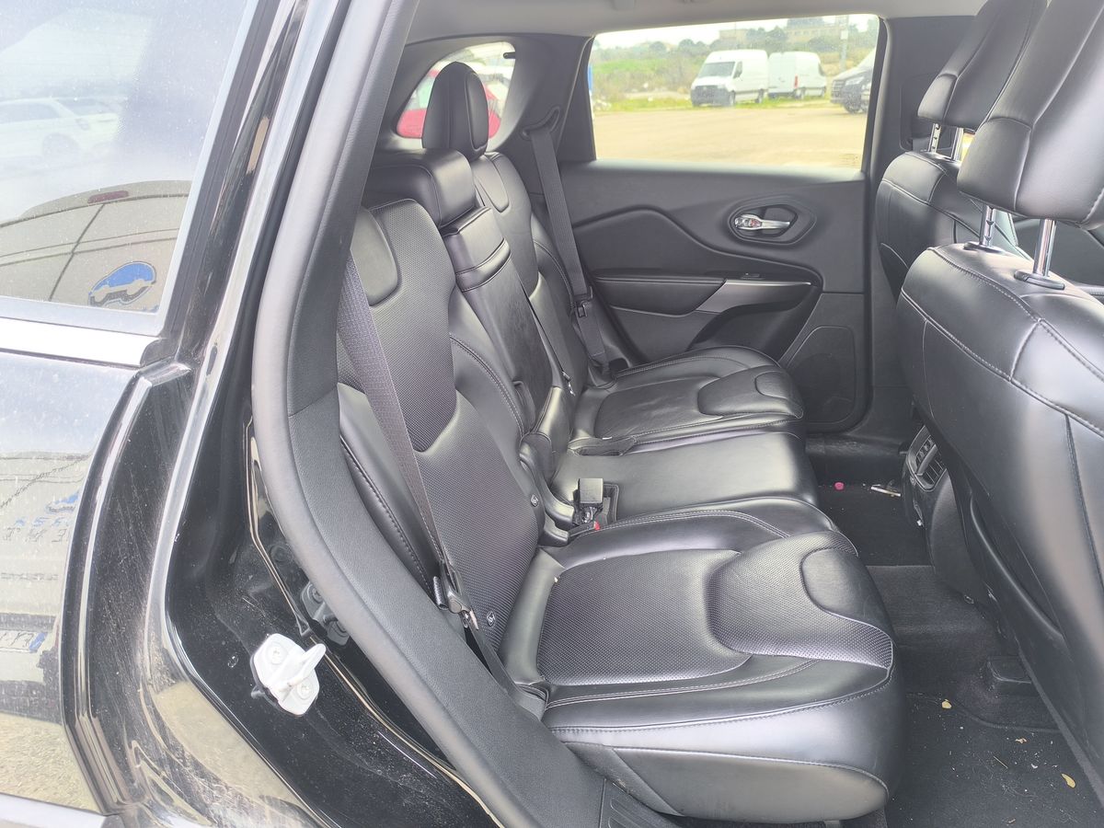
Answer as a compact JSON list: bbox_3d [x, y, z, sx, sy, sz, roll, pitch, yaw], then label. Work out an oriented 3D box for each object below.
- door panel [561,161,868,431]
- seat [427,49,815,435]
[{"bbox_3d":[0.415,-0.293,1.928,0.816,0.689,0.122,5,25,10],"label":"door panel"},{"bbox_3d":[0.150,-0.307,1.613,0.847,0.836,0.525,5,25,10],"label":"seat"}]

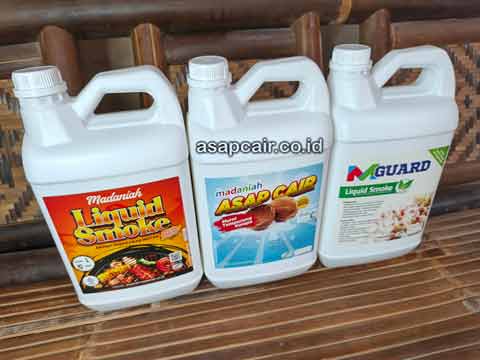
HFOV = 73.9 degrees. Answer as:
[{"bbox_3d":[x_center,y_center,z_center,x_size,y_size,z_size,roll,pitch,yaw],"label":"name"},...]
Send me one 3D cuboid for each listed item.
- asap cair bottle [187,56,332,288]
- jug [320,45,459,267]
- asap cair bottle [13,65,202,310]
[{"bbox_3d":[0.024,-0.009,0.447,0.178,0.312,0.123,-8,30,-9],"label":"asap cair bottle"},{"bbox_3d":[0.200,-0.036,0.481,0.178,0.312,0.123,-6,30,-6],"label":"jug"},{"bbox_3d":[-0.154,0.012,0.422,0.178,0.312,0.123,-10,31,-13],"label":"asap cair bottle"}]

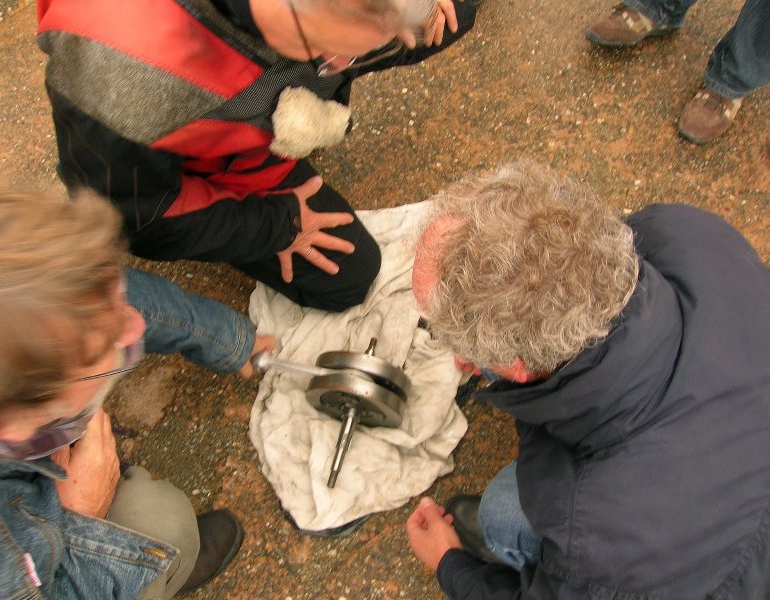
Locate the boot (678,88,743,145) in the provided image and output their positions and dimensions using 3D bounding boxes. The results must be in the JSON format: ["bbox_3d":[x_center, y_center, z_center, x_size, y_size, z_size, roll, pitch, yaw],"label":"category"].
[{"bbox_3d":[0.834,-0.526,1.953,0.110,0.110,0.295,25,67,11],"label":"boot"}]

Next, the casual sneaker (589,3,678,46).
[{"bbox_3d":[0.679,-0.754,2.064,0.295,0.110,0.110,-17,65,-8],"label":"casual sneaker"}]

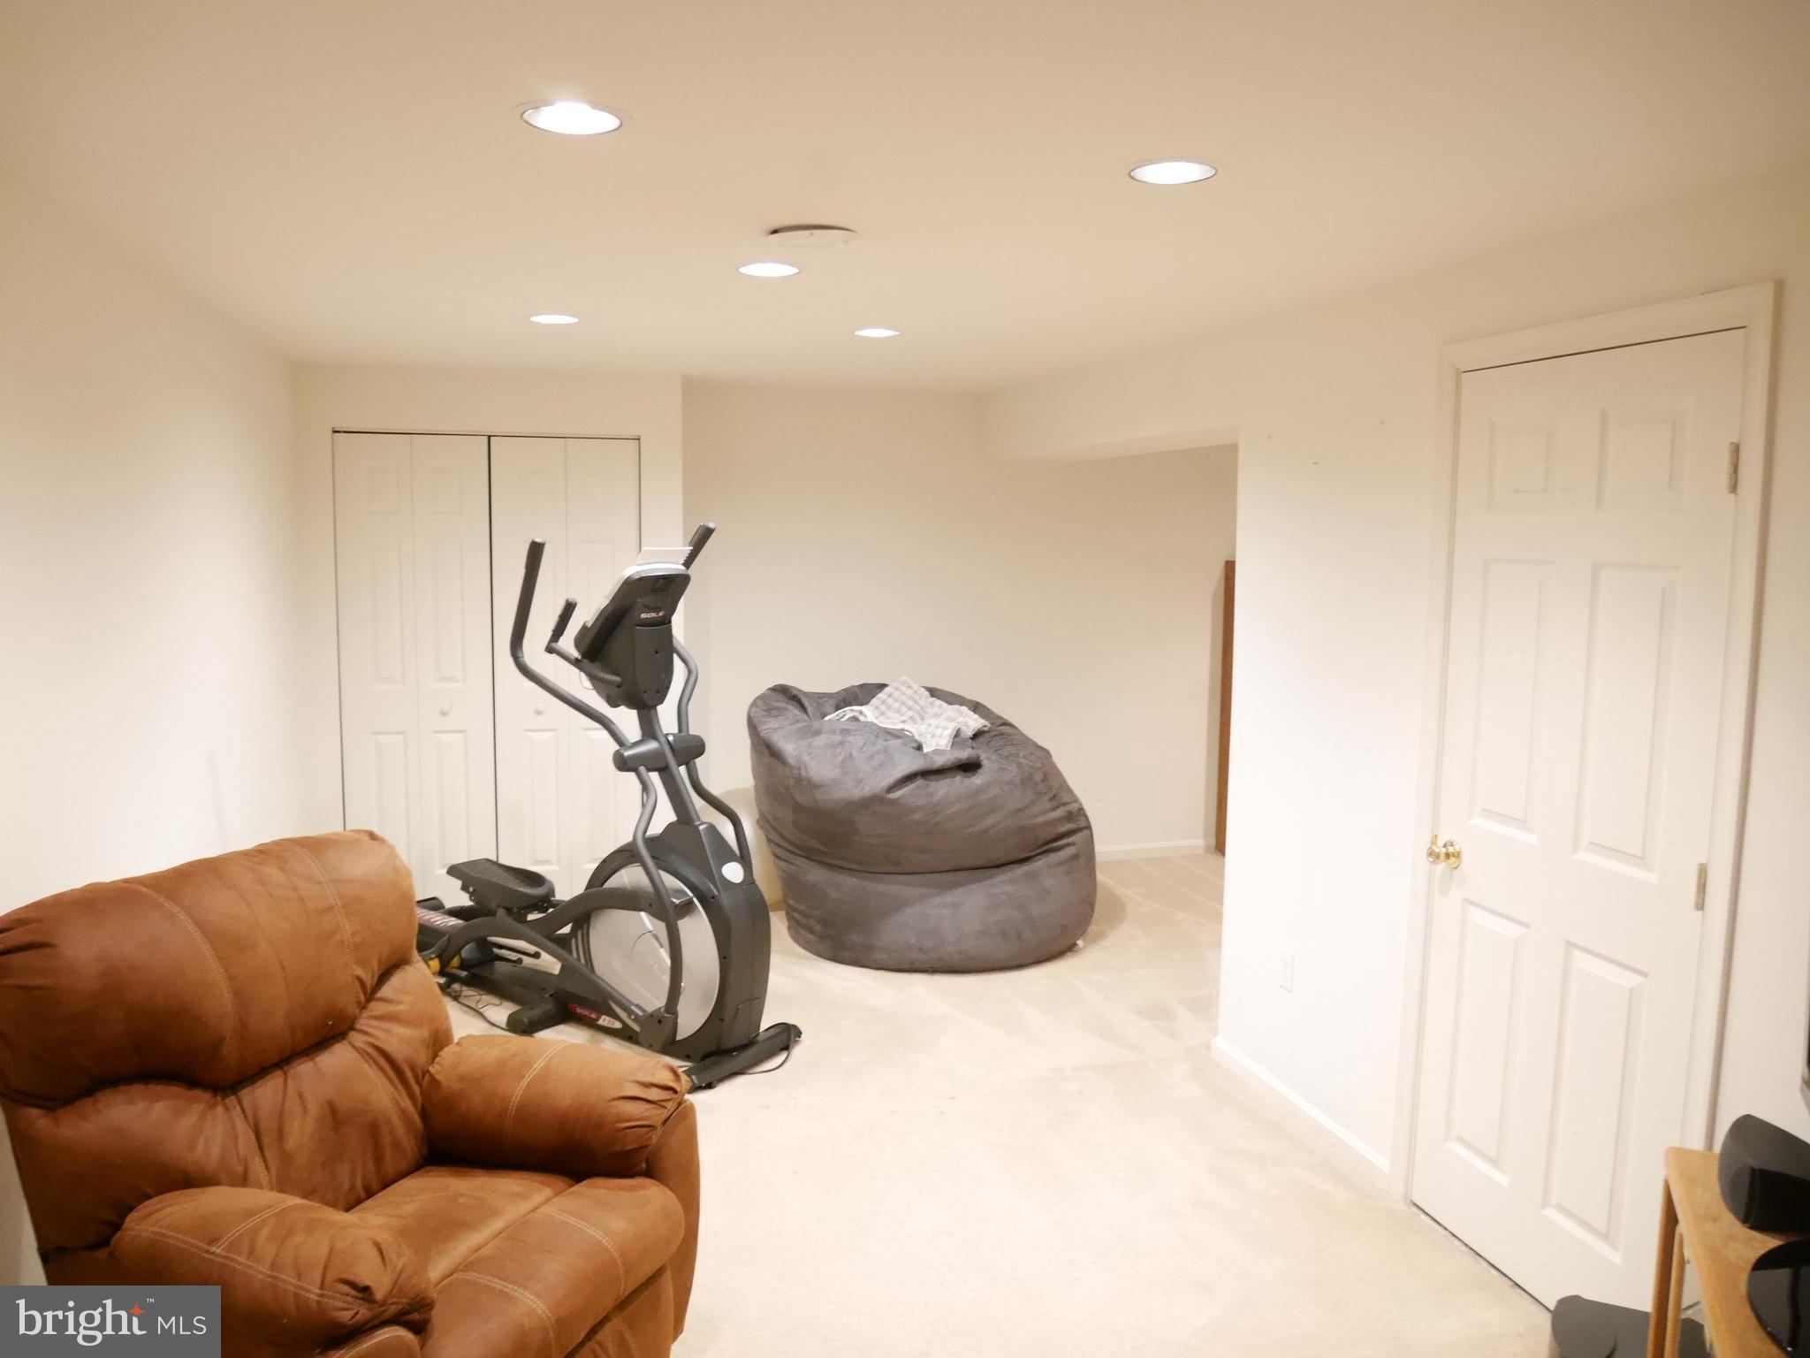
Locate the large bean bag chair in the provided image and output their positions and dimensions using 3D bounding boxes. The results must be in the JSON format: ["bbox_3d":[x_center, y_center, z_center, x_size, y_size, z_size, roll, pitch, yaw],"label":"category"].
[{"bbox_3d":[0.093,0.541,5.334,1.420,1.000,1.300,0,7,0],"label":"large bean bag chair"}]

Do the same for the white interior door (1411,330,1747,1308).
[{"bbox_3d":[1.401,0.342,2.690,0.040,2.030,0.715,-2,7,-16],"label":"white interior door"}]

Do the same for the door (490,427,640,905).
[{"bbox_3d":[-1.399,0.018,5.251,0.598,2.010,0.035,-2,7,-16],"label":"door"}]

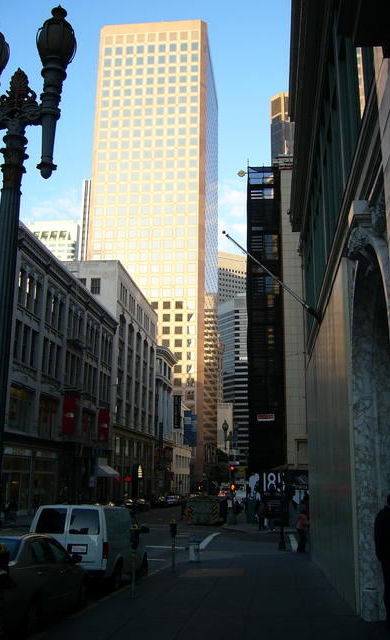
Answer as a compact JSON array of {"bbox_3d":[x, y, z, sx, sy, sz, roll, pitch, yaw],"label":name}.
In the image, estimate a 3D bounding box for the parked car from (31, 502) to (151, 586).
[{"bbox_3d":[-2.566,5.810,16.777,1.911,1.862,4.655,-1,-16,7],"label":"parked car"}]

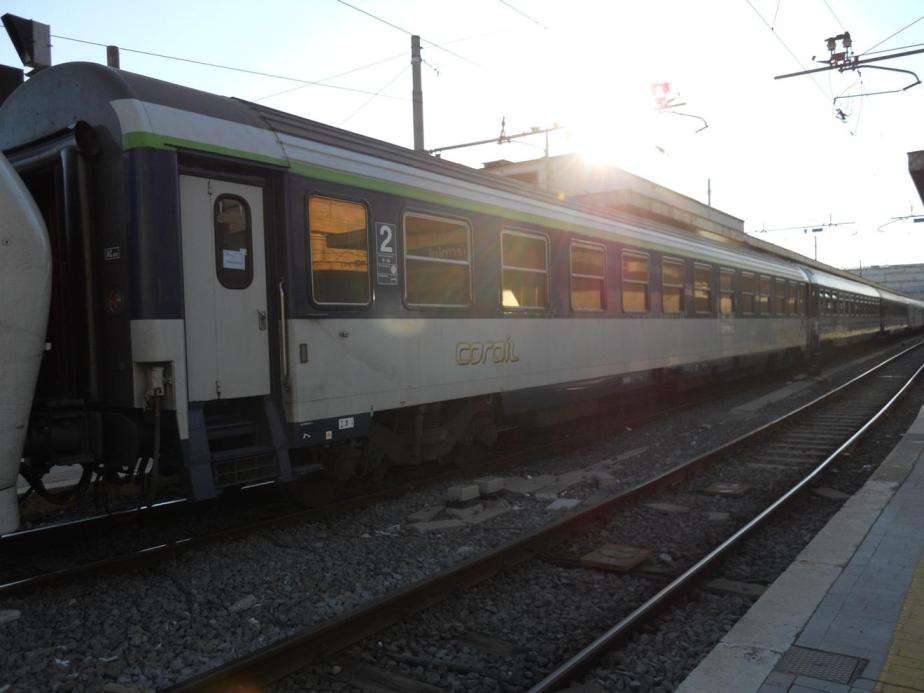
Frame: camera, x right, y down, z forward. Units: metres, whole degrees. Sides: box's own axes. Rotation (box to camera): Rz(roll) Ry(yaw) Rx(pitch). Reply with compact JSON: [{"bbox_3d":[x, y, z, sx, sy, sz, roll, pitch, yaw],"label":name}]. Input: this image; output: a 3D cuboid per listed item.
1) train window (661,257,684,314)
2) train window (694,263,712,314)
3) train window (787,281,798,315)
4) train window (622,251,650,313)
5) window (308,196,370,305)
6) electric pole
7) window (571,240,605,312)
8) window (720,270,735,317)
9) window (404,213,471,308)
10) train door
[{"bbox_3d":[4.050,-1.148,14.357,0.070,0.970,1.240,-1,1,35],"label":"train window"},{"bbox_3d":[5.126,-1.207,15.914,0.070,0.970,1.240,-1,1,35],"label":"train window"},{"bbox_3d":[10.505,-1.498,23.695,0.070,0.970,1.240,-1,1,35],"label":"train window"},{"bbox_3d":[2.974,-1.090,12.801,0.070,0.970,1.240,-1,1,35],"label":"train window"},{"bbox_3d":[-1.126,-0.868,6.870,0.070,0.970,0.780,-1,1,35],"label":"window"},{"bbox_3d":[-0.977,-3.125,18.268,0.320,8.951,0.320,-1,1,35],"label":"electric pole"},{"bbox_3d":[1.898,-1.032,11.245,0.070,0.970,1.240,-1,1,35],"label":"window"},{"bbox_3d":[6.202,-1.265,17.470,0.070,0.970,1.240,-1,1,35],"label":"window"},{"bbox_3d":[-0.254,-0.916,8.132,0.070,0.970,1.240,-1,1,35],"label":"window"},{"bbox_3d":[-1.901,-0.445,5.984,0.060,1.730,0.769,-1,1,41],"label":"train door"}]

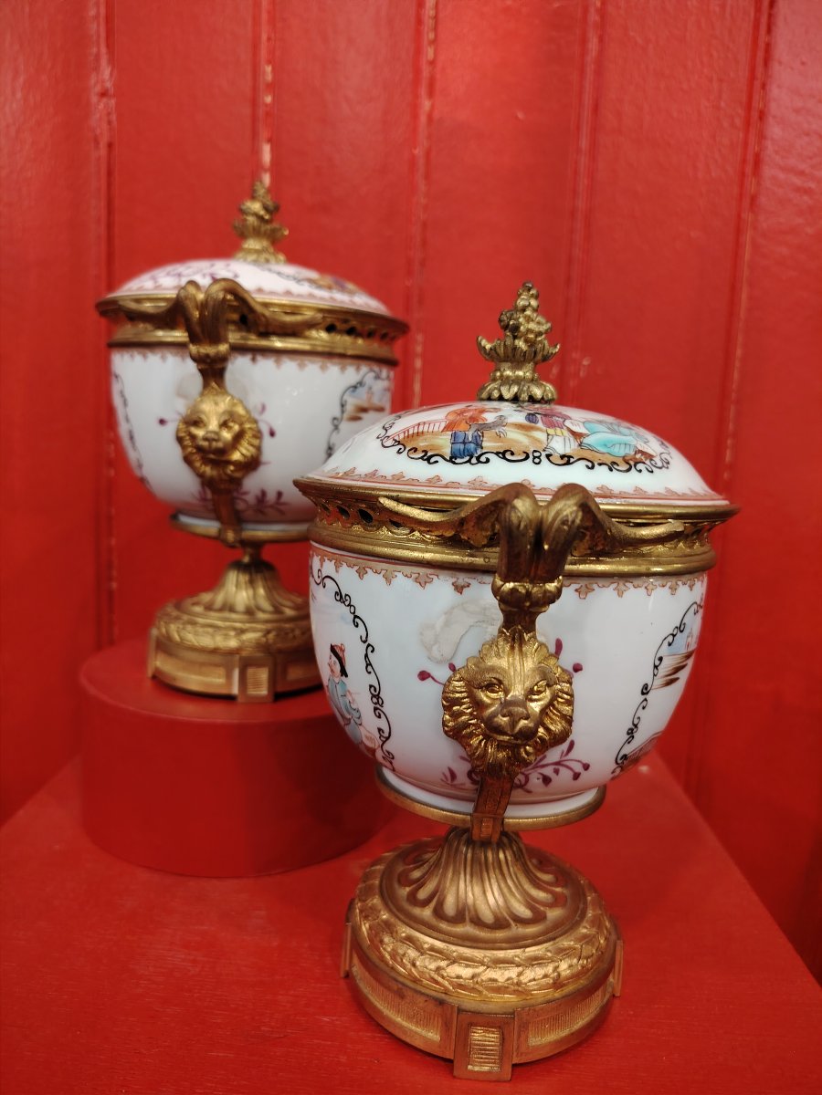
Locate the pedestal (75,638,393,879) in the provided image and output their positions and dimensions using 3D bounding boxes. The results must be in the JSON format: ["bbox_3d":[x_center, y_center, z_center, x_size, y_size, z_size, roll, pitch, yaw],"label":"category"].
[{"bbox_3d":[-0.101,0.111,0.462,0.183,0.080,0.183,3,8,0],"label":"pedestal"}]

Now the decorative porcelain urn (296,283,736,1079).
[{"bbox_3d":[0.035,0.039,0.309,0.170,0.282,0.190,3,7,2],"label":"decorative porcelain urn"}]

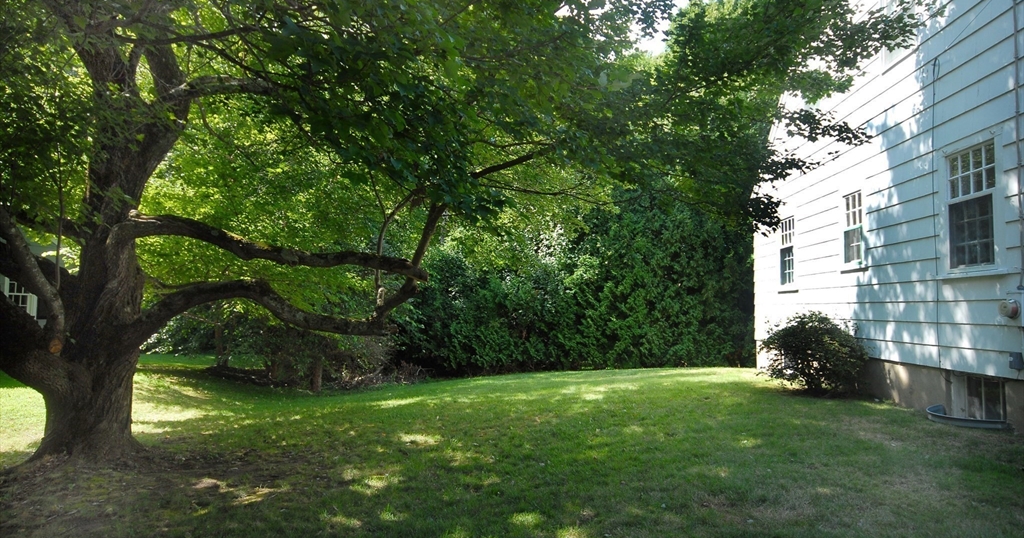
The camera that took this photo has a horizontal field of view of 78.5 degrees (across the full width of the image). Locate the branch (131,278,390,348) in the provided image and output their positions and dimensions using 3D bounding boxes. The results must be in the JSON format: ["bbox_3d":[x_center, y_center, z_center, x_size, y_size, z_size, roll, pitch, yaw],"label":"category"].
[{"bbox_3d":[-2.570,0.450,6.300,2.700,0.640,0.500,1,-4,6],"label":"branch"}]

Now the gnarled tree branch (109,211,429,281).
[{"bbox_3d":[-2.330,-0.220,5.950,3.200,0.620,0.500,0,-4,10],"label":"gnarled tree branch"}]

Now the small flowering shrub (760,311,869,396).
[{"bbox_3d":[4.460,1.230,9.250,1.400,1.200,1.450,1,-4,3],"label":"small flowering shrub"}]

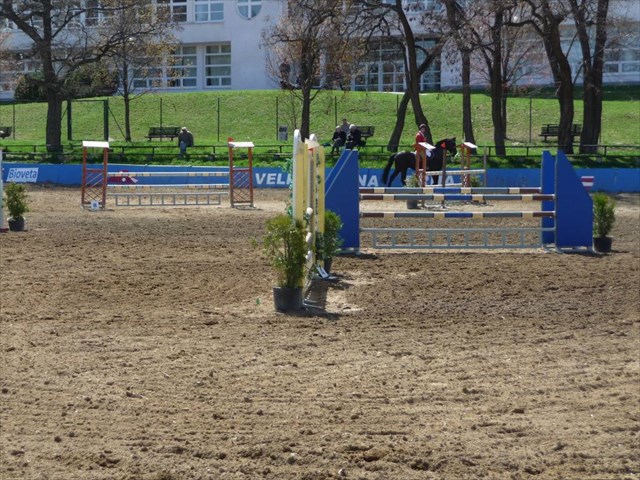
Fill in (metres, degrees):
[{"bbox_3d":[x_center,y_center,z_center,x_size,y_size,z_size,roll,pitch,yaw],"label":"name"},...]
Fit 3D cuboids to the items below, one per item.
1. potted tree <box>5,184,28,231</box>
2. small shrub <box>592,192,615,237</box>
[{"bbox_3d":[-6.835,-0.737,35.000,0.520,1.110,0.520,0,3,0],"label":"potted tree"},{"bbox_3d":[5.130,-0.470,28.100,0.410,0.790,0.410,0,3,0],"label":"small shrub"}]

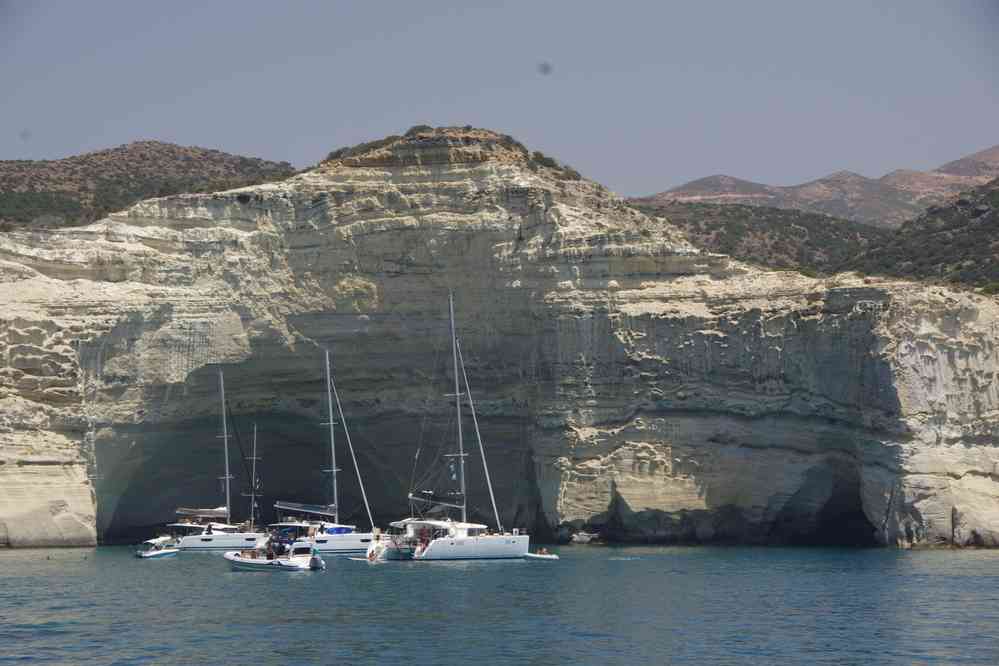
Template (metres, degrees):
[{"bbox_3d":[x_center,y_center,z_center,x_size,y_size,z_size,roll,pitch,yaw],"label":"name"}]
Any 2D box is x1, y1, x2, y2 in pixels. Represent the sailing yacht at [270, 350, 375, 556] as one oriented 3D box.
[{"bbox_3d":[-17.484,12.452,248.280,13.000,21.300,7.200,3,-5,-34],"label":"sailing yacht"}]

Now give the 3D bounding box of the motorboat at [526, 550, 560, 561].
[{"bbox_3d":[3.757,19.117,206.139,3.200,0.800,1.600,0,-4,5],"label":"motorboat"}]

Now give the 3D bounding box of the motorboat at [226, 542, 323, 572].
[{"bbox_3d":[-15.221,15.223,163.312,7.000,2.150,2.500,-1,-4,10],"label":"motorboat"}]

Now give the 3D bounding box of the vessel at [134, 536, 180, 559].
[{"bbox_3d":[-30.995,19.421,218.152,4.600,2.150,1.900,3,-5,-30],"label":"vessel"}]

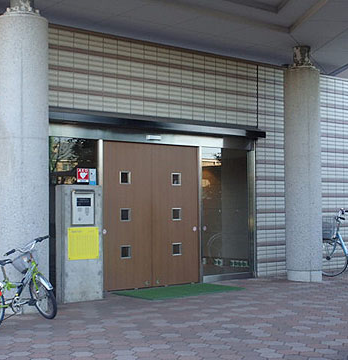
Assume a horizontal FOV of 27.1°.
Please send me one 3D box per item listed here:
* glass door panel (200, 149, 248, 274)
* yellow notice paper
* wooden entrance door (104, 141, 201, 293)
[{"bbox_3d":[0.807,0.509,11.476,1.022,1.997,0.040,2,-3,-40],"label":"glass door panel"},{"bbox_3d":[-1.125,0.796,8.997,0.450,0.397,0.005,2,-3,-40],"label":"yellow notice paper"},{"bbox_3d":[-0.300,0.519,10.567,1.775,2.087,0.050,2,-3,-40],"label":"wooden entrance door"}]

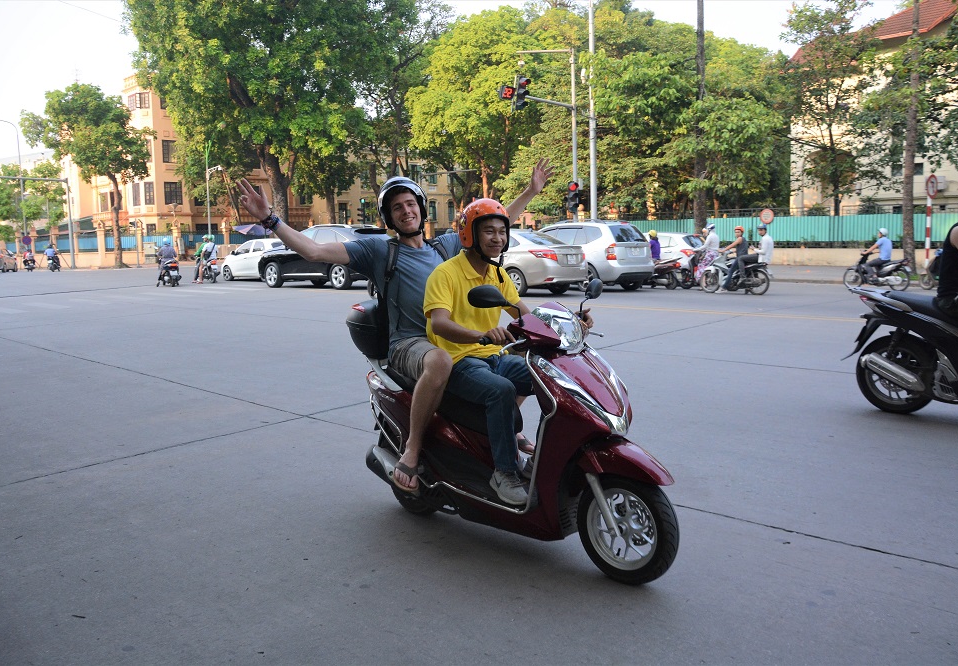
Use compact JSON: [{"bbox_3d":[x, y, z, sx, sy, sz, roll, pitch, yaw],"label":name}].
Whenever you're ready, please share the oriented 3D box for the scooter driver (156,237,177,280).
[{"bbox_3d":[-9.489,-2.235,22.800,0.650,1.350,0.780,-6,9,-32],"label":"scooter driver"}]

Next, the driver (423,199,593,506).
[{"bbox_3d":[0.087,0.054,3.440,0.660,1.330,0.700,5,9,39],"label":"driver"}]

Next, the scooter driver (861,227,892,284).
[{"bbox_3d":[9.862,-1.948,18.600,0.520,1.300,0.680,-7,9,-38],"label":"scooter driver"}]

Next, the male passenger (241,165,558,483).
[{"bbox_3d":[-0.290,-0.070,3.660,1.660,1.580,0.680,-7,9,-40],"label":"male passenger"}]

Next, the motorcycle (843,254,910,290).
[{"bbox_3d":[10.564,-1.663,19.900,0.670,1.020,1.840,-8,10,-41],"label":"motorcycle"}]

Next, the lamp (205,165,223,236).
[{"bbox_3d":[-16.645,-7.554,47.000,1.250,6.200,0.350,2,8,23],"label":"lamp"}]

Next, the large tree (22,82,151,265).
[{"bbox_3d":[-20.314,-8.265,39.000,6.700,9.500,6.700,-1,8,0],"label":"large tree"}]

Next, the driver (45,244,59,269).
[{"bbox_3d":[-22.953,-4.112,40.300,0.600,1.300,0.750,-3,8,-18],"label":"driver"}]

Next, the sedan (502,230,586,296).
[{"bbox_3d":[0.471,-1.694,18.138,4.400,1.475,1.700,6,10,41],"label":"sedan"}]

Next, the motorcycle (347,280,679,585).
[{"bbox_3d":[0.049,0.374,3.491,1.950,1.225,0.840,5,9,39],"label":"motorcycle"}]

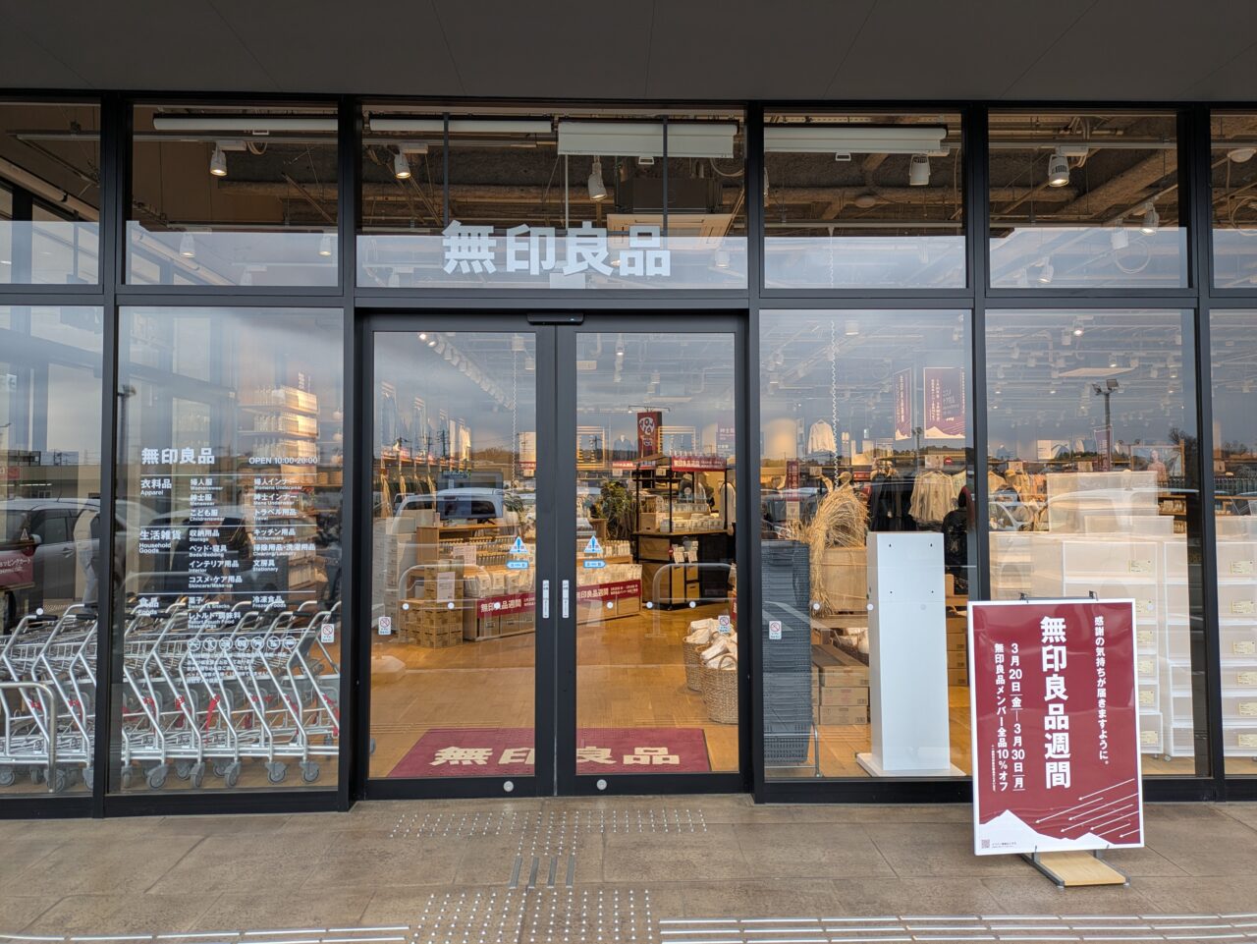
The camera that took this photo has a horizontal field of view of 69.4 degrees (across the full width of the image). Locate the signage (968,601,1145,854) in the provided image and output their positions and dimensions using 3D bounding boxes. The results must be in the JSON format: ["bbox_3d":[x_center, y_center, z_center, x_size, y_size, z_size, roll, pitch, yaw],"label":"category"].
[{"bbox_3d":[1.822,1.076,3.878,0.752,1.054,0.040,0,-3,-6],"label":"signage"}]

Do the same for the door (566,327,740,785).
[{"bbox_3d":[0.125,0.429,4.747,0.950,2.440,0.060,0,-2,-2],"label":"door"}]

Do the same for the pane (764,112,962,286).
[{"bbox_3d":[1.228,-1.417,4.718,1.045,0.935,0.060,0,-2,-2],"label":"pane"}]

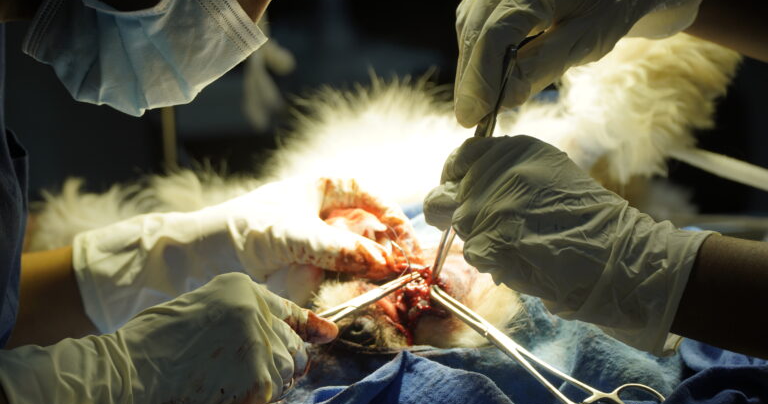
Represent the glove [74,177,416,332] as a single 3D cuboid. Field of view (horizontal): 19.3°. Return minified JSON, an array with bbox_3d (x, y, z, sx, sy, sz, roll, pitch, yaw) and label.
[{"bbox_3d":[-0.094,0.035,1.560,0.225,0.080,0.105,-8,11,10],"label":"glove"}]

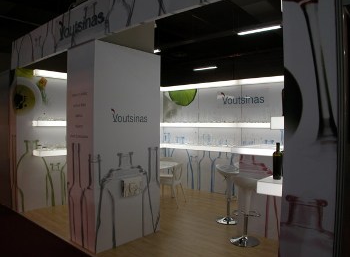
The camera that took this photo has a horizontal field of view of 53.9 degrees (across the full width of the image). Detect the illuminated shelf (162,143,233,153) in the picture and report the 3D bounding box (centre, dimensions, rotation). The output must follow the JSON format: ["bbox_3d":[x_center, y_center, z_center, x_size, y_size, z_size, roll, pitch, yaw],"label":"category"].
[{"bbox_3d":[0.433,0.422,7.890,0.300,0.100,2.400,-1,1,-44],"label":"illuminated shelf"}]

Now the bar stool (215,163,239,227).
[{"bbox_3d":[0.857,1.030,5.450,0.410,0.900,0.420,1,1,44],"label":"bar stool"}]

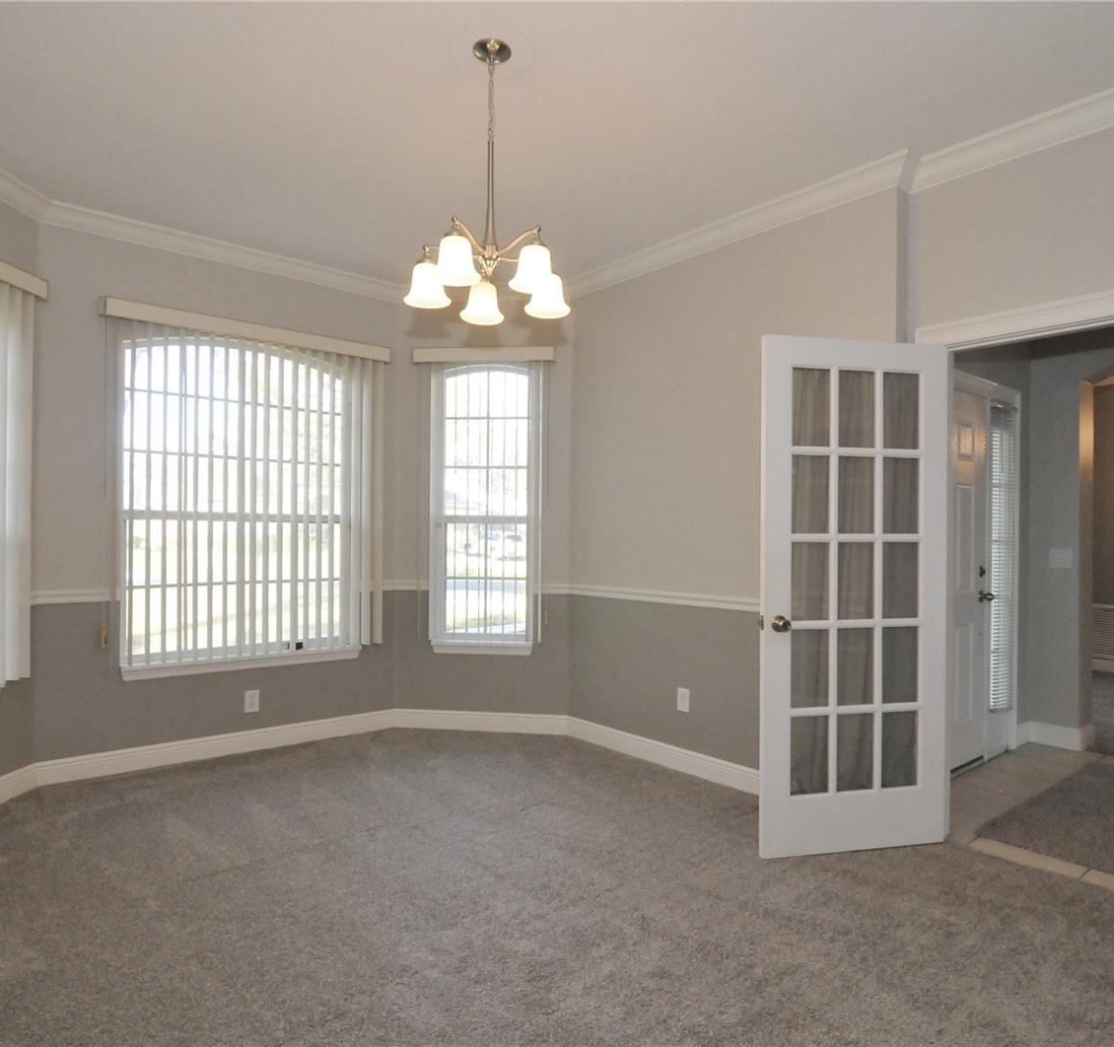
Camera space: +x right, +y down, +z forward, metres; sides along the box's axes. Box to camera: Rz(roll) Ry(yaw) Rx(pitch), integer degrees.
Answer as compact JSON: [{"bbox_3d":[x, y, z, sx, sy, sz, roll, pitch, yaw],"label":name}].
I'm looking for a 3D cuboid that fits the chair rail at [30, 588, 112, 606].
[{"bbox_3d":[-2.360,0.363,3.456,0.322,0.067,0.022,1,-1,-38],"label":"chair rail"}]

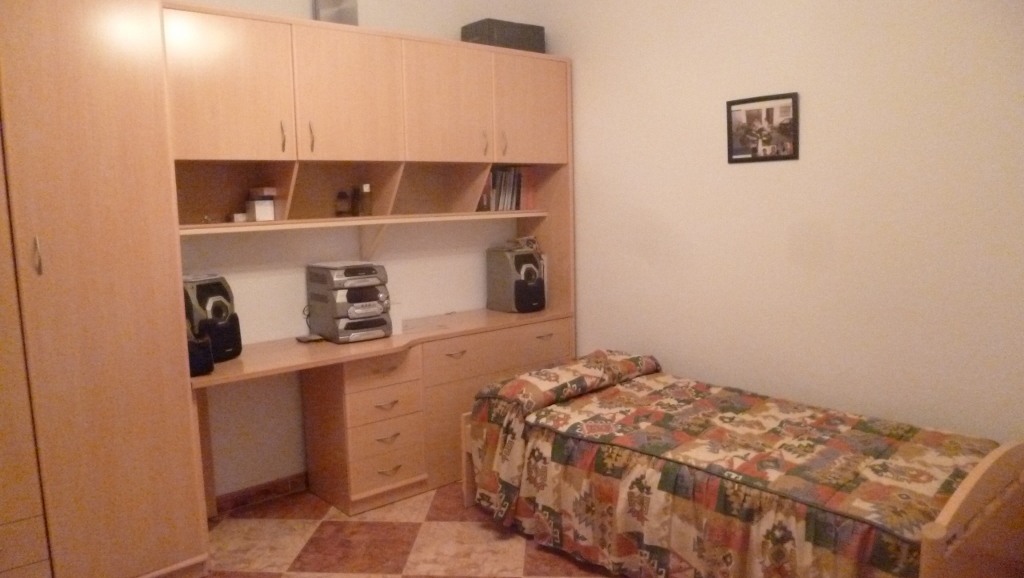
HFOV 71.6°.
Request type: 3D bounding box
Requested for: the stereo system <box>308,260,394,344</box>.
[{"bbox_3d":[-0.774,0.058,3.384,0.255,0.340,0.315,-7,9,-39],"label":"stereo system"}]

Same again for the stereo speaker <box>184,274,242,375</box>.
[{"bbox_3d":[-1.296,0.125,2.940,0.266,0.339,0.209,4,9,34],"label":"stereo speaker"}]

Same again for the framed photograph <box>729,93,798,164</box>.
[{"bbox_3d":[1.040,-0.665,2.966,0.019,0.270,0.326,-7,9,-39],"label":"framed photograph"}]

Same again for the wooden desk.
[{"bbox_3d":[-0.558,0.591,3.480,2.051,0.751,0.527,-7,9,-39],"label":"wooden desk"}]

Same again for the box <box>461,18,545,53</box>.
[{"bbox_3d":[-0.041,-1.298,3.761,0.386,0.173,0.229,-7,9,-39],"label":"box"}]

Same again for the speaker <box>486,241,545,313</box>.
[{"bbox_3d":[0.026,-0.053,4.113,0.211,0.345,0.233,-7,9,-39],"label":"speaker"}]

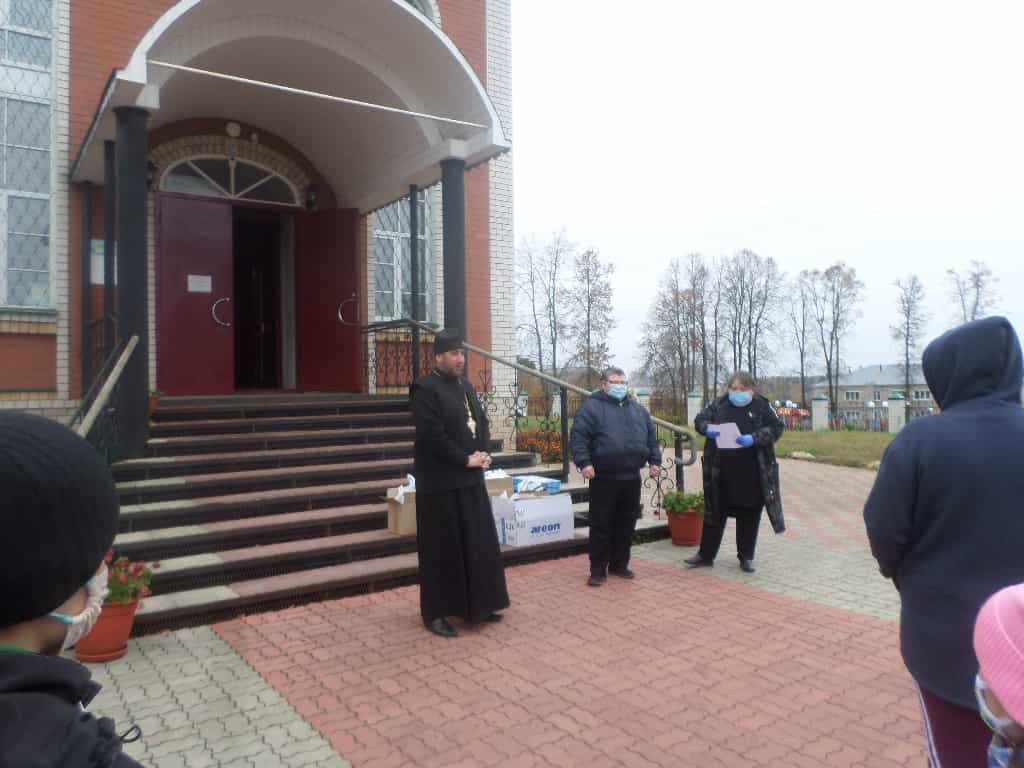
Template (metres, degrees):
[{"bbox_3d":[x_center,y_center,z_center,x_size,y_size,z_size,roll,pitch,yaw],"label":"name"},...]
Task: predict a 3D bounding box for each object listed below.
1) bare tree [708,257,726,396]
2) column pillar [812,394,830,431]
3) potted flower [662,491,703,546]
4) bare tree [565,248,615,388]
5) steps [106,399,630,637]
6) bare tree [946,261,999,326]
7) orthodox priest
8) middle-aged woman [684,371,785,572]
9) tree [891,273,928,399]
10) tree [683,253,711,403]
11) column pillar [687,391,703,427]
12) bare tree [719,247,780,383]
[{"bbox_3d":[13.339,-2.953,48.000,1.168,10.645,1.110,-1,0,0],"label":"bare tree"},{"bbox_3d":[9.861,0.910,23.600,0.380,1.210,0.380,-1,0,-35],"label":"column pillar"},{"bbox_3d":[1.630,1.219,6.921,0.420,0.520,0.420,-1,0,0],"label":"potted flower"},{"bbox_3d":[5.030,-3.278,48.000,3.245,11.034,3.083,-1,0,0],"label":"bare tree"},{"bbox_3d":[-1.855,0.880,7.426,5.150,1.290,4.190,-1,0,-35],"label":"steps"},{"bbox_3d":[29.890,-2.759,48.000,3.375,10.515,3.206,-1,0,0],"label":"bare tree"},{"bbox_3d":[-0.344,0.599,4.640,0.580,1.850,0.500,-1,1,-45],"label":"orthodox priest"},{"bbox_3d":[1.895,0.704,6.270,0.780,1.620,0.500,-1,0,14],"label":"middle-aged woman"},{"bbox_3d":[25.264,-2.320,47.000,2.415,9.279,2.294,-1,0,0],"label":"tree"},{"bbox_3d":[11.477,-3.204,46.000,2.000,9.950,2.000,-1,0,0],"label":"tree"},{"bbox_3d":[6.540,0.878,26.500,0.430,1.290,0.430,0,1,44],"label":"column pillar"},{"bbox_3d":[15.416,-3.083,48.000,4.024,11.164,3.823,-1,0,0],"label":"bare tree"}]

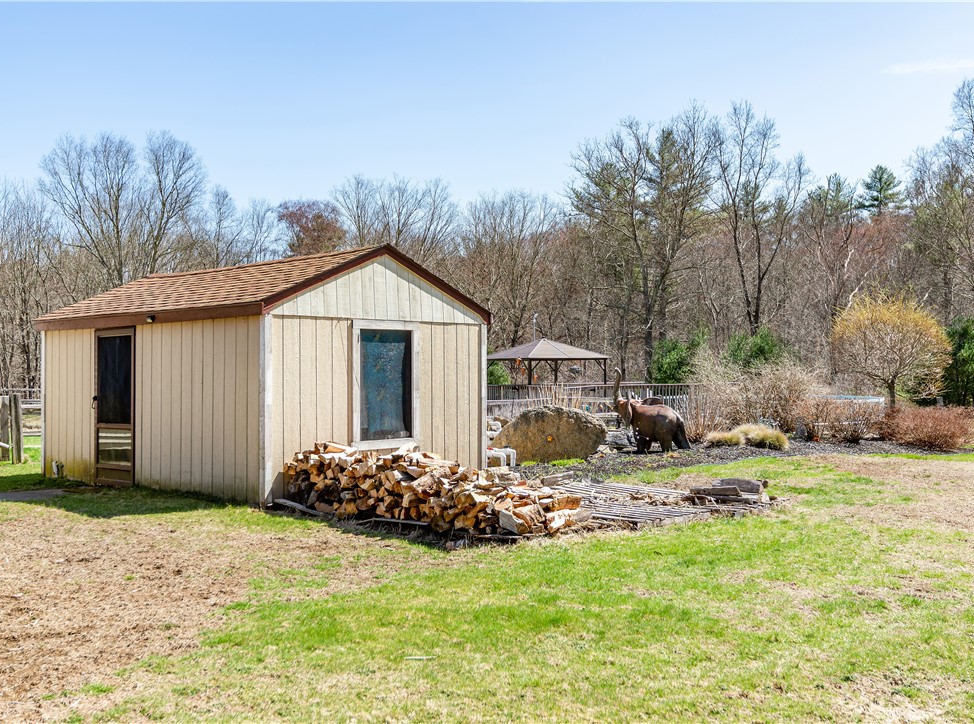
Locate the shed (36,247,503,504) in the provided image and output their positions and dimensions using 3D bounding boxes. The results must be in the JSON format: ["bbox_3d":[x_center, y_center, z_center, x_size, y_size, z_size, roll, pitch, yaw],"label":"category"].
[{"bbox_3d":[-2.963,0.104,13.345,5.166,2.759,3.303,-1,-1,43],"label":"shed"}]

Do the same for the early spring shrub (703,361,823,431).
[{"bbox_3d":[5.558,0.746,21.300,2.450,1.500,2.100,0,-1,15],"label":"early spring shrub"}]

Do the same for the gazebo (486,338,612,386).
[{"bbox_3d":[2.015,0.513,37.000,3.400,2.709,3.400,0,-1,-28],"label":"gazebo"}]

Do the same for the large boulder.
[{"bbox_3d":[0.888,1.036,15.750,1.760,0.880,0.950,0,-1,3],"label":"large boulder"}]

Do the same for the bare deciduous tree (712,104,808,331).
[{"bbox_3d":[14.507,-6.070,56.000,4.900,15.737,4.700,0,-1,15],"label":"bare deciduous tree"}]

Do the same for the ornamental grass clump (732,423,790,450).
[{"bbox_3d":[4.550,1.220,17.500,0.950,0.420,0.850,0,0,0],"label":"ornamental grass clump"}]

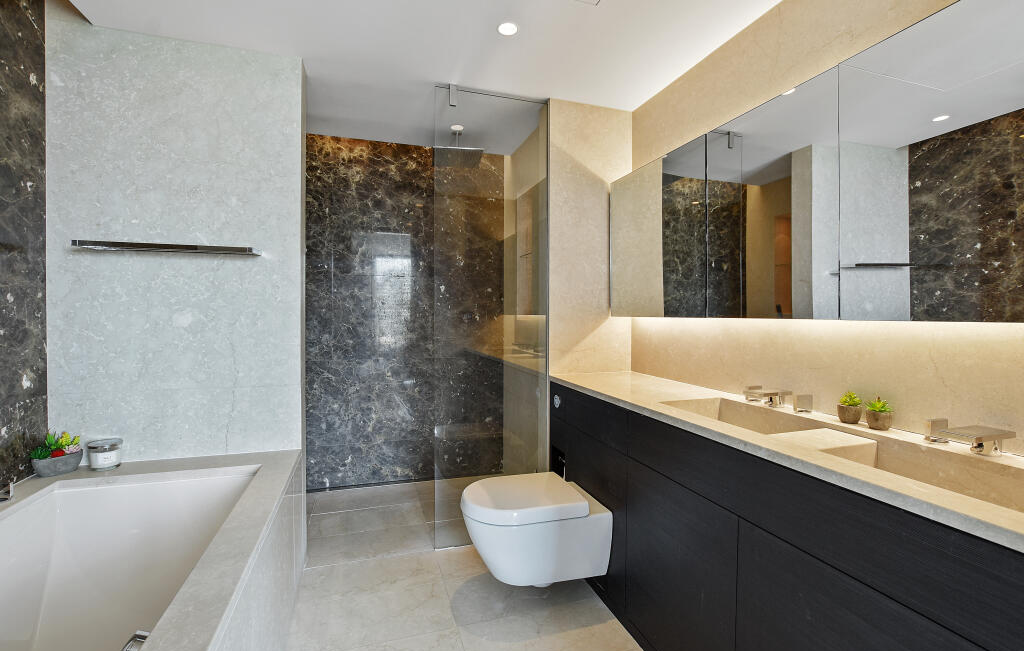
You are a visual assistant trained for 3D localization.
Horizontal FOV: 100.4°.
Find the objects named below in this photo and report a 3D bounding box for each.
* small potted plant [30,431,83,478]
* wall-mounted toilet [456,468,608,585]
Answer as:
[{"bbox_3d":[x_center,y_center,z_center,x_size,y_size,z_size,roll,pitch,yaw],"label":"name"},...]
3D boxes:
[{"bbox_3d":[-1.713,0.484,1.608,0.140,0.156,0.076,-1,2,-45],"label":"small potted plant"},{"bbox_3d":[0.073,0.860,1.789,0.572,0.345,0.364,0,2,-19],"label":"wall-mounted toilet"}]

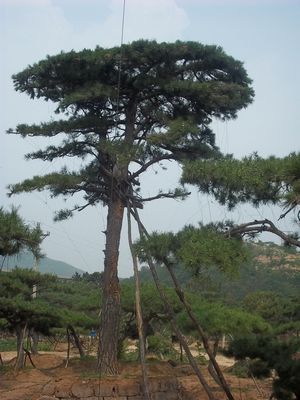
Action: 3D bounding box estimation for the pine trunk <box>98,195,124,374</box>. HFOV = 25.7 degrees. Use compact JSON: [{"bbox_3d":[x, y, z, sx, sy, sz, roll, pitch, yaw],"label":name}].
[{"bbox_3d":[-0.870,1.947,15.000,0.470,4.080,0.460,3,-10,-3],"label":"pine trunk"}]

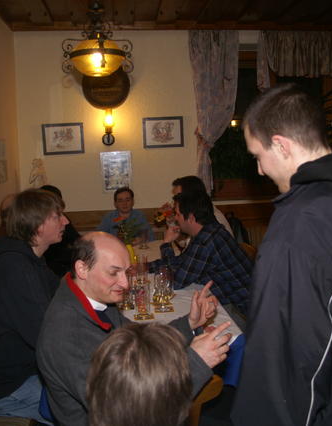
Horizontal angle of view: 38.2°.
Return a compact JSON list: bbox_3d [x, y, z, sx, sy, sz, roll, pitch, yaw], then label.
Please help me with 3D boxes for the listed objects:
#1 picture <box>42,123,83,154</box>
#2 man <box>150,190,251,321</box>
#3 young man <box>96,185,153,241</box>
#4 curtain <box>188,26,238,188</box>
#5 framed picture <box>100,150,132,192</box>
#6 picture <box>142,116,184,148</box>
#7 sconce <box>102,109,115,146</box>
[{"bbox_3d":[-0.931,-0.671,4.369,0.365,0.275,0.025,-2,8,-5],"label":"picture"},{"bbox_3d":[0.225,0.519,2.700,0.680,1.290,0.490,-1,8,8],"label":"man"},{"bbox_3d":[-0.361,0.365,4.128,0.520,1.200,0.720,-2,8,-5],"label":"young man"},{"bbox_3d":[0.464,-0.922,4.546,0.471,1.552,0.120,-3,8,-6],"label":"curtain"},{"bbox_3d":[-0.467,-0.400,4.573,0.280,0.374,0.020,-3,8,-6],"label":"framed picture"},{"bbox_3d":[-0.017,-0.741,4.450,0.376,0.281,0.025,-2,8,-5],"label":"picture"},{"bbox_3d":[-0.515,-0.777,4.334,0.118,0.335,0.140,-2,8,-5],"label":"sconce"}]

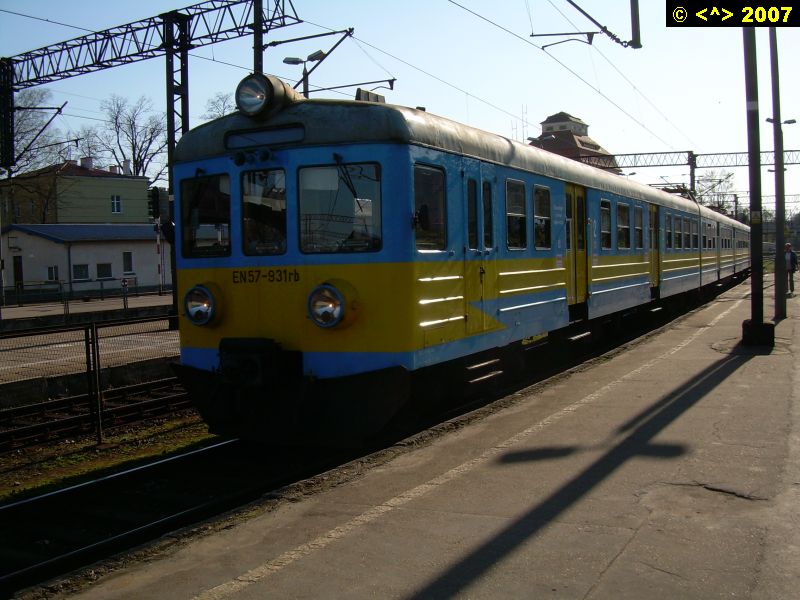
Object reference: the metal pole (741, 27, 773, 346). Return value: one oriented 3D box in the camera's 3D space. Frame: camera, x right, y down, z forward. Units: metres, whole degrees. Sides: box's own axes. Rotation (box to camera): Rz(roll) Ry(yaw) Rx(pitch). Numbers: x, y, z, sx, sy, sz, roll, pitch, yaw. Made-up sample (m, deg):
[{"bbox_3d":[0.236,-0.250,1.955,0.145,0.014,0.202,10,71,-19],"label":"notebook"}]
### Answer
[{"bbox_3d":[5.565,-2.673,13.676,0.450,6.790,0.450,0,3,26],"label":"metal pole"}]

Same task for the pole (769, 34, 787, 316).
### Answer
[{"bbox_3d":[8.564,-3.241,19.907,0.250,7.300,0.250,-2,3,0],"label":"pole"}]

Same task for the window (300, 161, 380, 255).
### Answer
[{"bbox_3d":[-0.580,-0.887,8.543,0.844,0.862,0.060,-1,3,16],"label":"window"}]

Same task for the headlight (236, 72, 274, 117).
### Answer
[{"bbox_3d":[-1.385,-2.002,8.689,0.430,0.430,0.320,0,3,26],"label":"headlight"}]

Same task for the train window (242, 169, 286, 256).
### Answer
[{"bbox_3d":[-1.371,-0.883,8.862,0.534,0.872,0.060,0,3,27],"label":"train window"}]

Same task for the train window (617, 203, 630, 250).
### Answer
[{"bbox_3d":[4.379,-1.432,17.191,0.060,0.920,1.200,0,3,26],"label":"train window"}]

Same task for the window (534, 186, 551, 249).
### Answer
[{"bbox_3d":[1.987,-1.142,12.221,0.060,0.870,0.702,0,3,27],"label":"window"}]

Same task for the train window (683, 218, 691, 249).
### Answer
[{"bbox_3d":[8.149,-1.882,24.902,0.060,0.910,1.200,0,3,26],"label":"train window"}]

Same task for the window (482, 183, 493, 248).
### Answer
[{"bbox_3d":[1.030,-0.989,10.308,0.060,0.771,0.265,0,3,27],"label":"window"}]

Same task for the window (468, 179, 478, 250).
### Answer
[{"bbox_3d":[0.832,-0.969,9.935,0.060,0.800,0.300,0,3,26],"label":"window"}]

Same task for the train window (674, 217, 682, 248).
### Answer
[{"bbox_3d":[7.440,-1.797,23.452,0.060,0.910,1.200,0,3,26],"label":"train window"}]

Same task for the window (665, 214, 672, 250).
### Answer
[{"bbox_3d":[6.731,-1.713,22.003,0.060,0.910,1.200,0,3,26],"label":"window"}]

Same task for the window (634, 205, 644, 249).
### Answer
[{"bbox_3d":[4.975,-1.496,18.249,0.060,0.885,0.888,0,3,27],"label":"window"}]

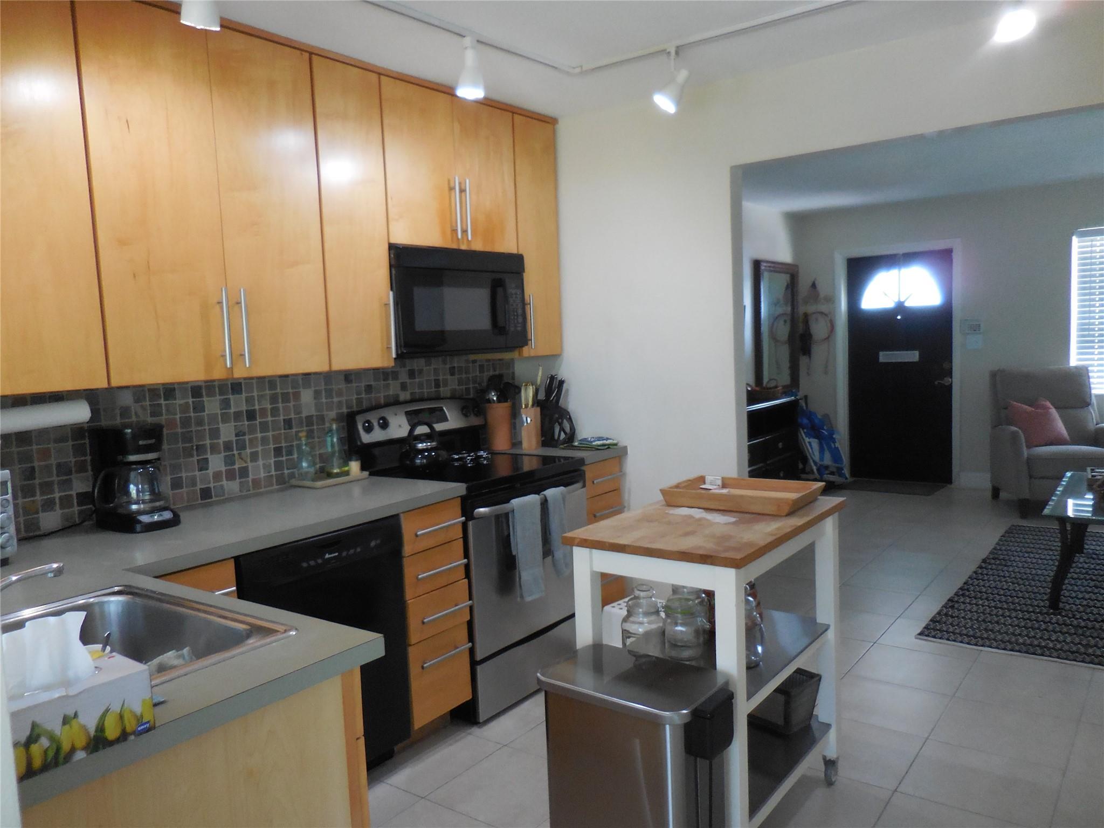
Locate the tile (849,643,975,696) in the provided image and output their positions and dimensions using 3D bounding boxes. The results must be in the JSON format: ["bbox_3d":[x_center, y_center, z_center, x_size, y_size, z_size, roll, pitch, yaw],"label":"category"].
[{"bbox_3d":[1.519,1.074,3.373,0.398,0.010,0.398,2,7,38],"label":"tile"}]

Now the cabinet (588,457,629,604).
[{"bbox_3d":[0.030,0.590,3.858,0.580,0.775,0.292,2,7,38],"label":"cabinet"}]

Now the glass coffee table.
[{"bbox_3d":[3.058,0.667,4.175,0.690,0.480,1.350,1,6,38],"label":"glass coffee table"}]

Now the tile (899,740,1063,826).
[{"bbox_3d":[1.332,1.146,2.481,0.401,0.012,0.398,1,6,38],"label":"tile"}]

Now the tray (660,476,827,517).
[{"bbox_3d":[0.578,0.245,2.433,0.415,0.055,0.292,1,6,38],"label":"tray"}]

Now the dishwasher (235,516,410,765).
[{"bbox_3d":[-0.906,0.793,2.684,0.600,0.871,0.601,2,7,38],"label":"dishwasher"}]

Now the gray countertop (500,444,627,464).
[{"bbox_3d":[-0.004,0.179,3.758,0.645,0.036,0.299,1,6,38],"label":"gray countertop"}]

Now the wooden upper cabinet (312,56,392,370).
[{"bbox_3d":[-0.849,-0.731,3.069,0.330,1.130,0.308,1,6,38],"label":"wooden upper cabinet"}]

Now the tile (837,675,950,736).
[{"bbox_3d":[1.231,1.080,2.962,0.395,0.010,0.386,1,6,38],"label":"tile"}]

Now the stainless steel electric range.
[{"bbox_3d":[-0.298,0.531,3.345,0.685,1.165,0.747,1,6,38],"label":"stainless steel electric range"}]

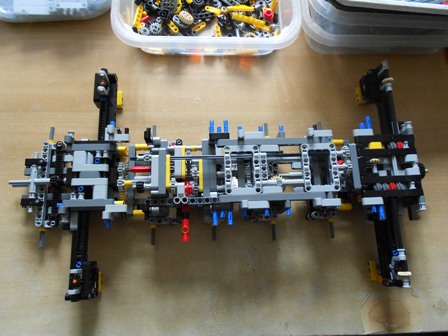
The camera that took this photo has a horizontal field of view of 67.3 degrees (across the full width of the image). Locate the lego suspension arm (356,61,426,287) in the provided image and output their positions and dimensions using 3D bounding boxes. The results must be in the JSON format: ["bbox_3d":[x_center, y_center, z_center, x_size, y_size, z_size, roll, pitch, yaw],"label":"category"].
[{"bbox_3d":[0.209,0.002,0.422,0.056,0.076,0.274,-2,77,-4],"label":"lego suspension arm"}]

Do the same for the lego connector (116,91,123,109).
[{"bbox_3d":[-0.141,-0.092,0.456,0.008,0.008,0.024,-2,77,-4],"label":"lego connector"}]

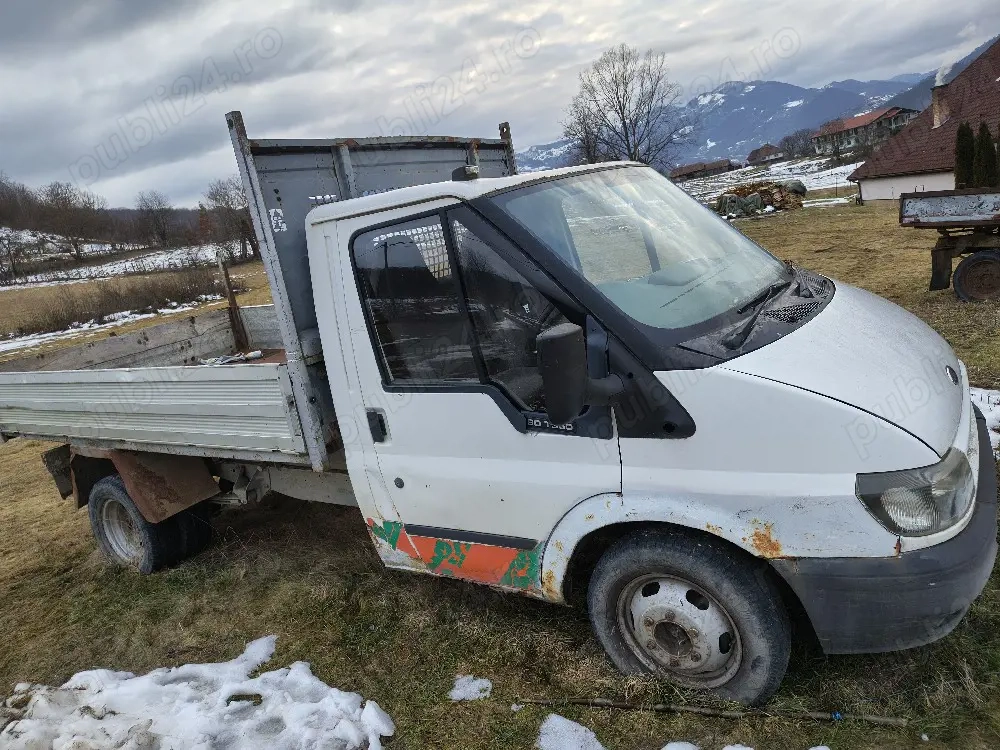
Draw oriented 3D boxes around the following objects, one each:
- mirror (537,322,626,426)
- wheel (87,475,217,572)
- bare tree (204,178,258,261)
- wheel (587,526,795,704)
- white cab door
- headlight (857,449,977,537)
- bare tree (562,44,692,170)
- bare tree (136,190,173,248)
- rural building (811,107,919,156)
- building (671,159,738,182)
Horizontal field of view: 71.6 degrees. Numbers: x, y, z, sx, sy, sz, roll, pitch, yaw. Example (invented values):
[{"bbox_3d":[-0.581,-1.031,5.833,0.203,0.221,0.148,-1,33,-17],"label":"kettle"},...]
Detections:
[{"bbox_3d":[0.253,0.000,2.206,0.184,0.318,0.266,-1,15,36],"label":"mirror"},{"bbox_3d":[-2.431,1.001,4.805,0.700,0.690,0.410,-1,15,36],"label":"wheel"},{"bbox_3d":[-34.595,-20.446,90.000,7.200,10.500,7.200,-14,13,-18],"label":"bare tree"},{"bbox_3d":[0.654,0.875,2.475,0.701,0.697,0.195,-1,15,36],"label":"wheel"},{"bbox_3d":[-0.086,0.088,2.673,1.230,1.517,0.205,-1,15,36],"label":"white cab door"},{"bbox_3d":[1.193,0.332,1.989,0.287,0.215,0.318,-1,15,36],"label":"headlight"},{"bbox_3d":[10.834,-21.291,58.000,10.000,12.000,9.500,-7,13,13],"label":"bare tree"},{"bbox_3d":[-64.597,-29.158,130.000,6.500,10.500,6.500,-15,14,-23],"label":"bare tree"},{"bbox_3d":[84.119,-56.195,160.000,11.000,9.000,22.000,-15,13,-20],"label":"rural building"},{"bbox_3d":[51.619,-51.367,175.000,16.000,4.200,7.000,-3,14,30],"label":"building"}]

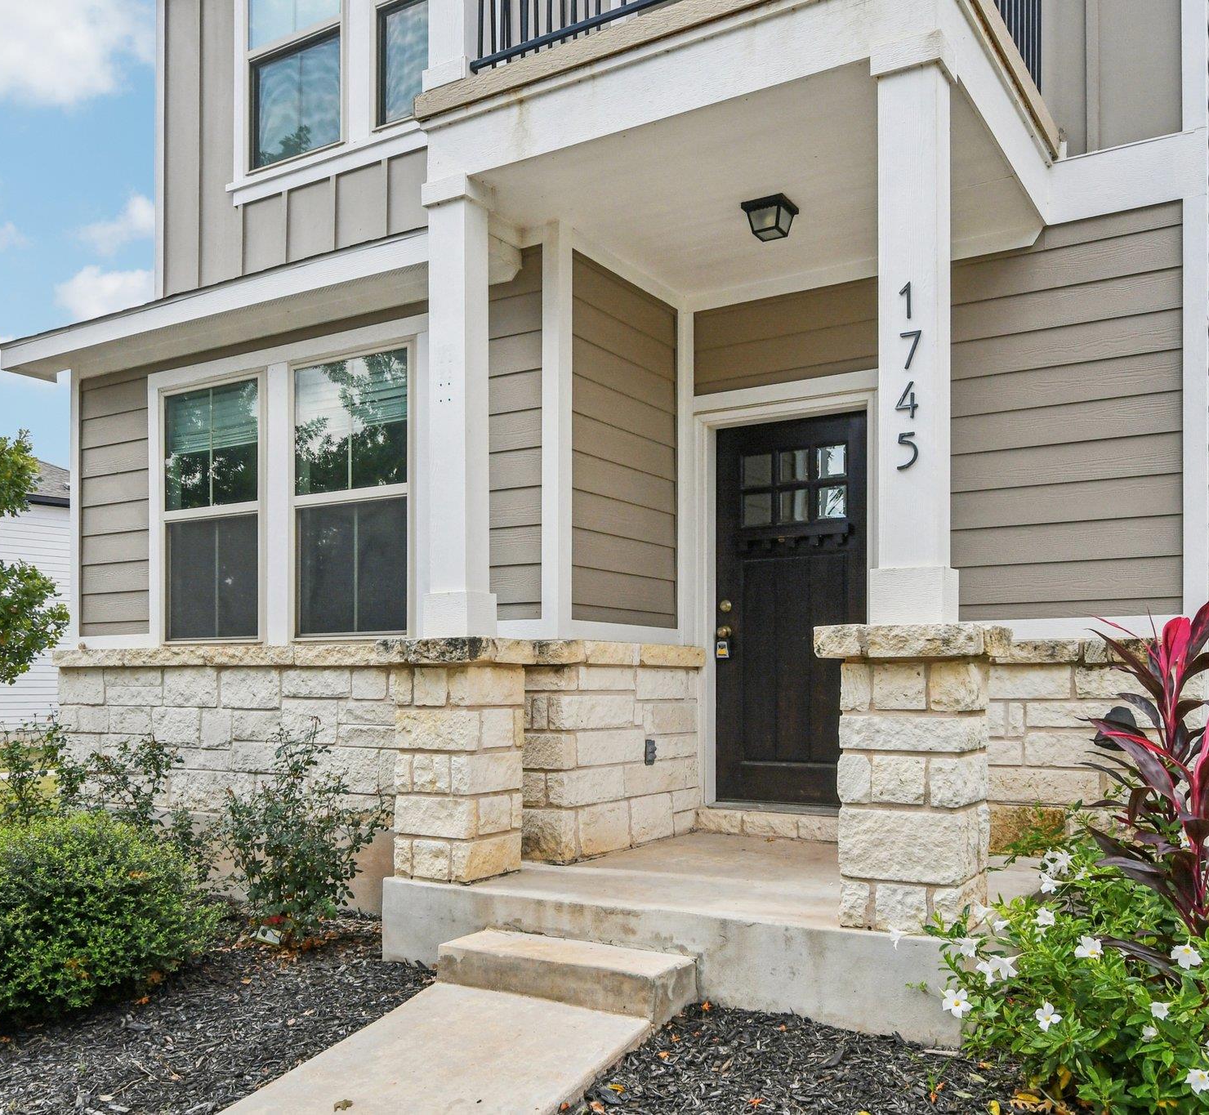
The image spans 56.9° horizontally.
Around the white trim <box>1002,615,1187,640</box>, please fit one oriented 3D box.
[{"bbox_3d":[2.180,0.319,5.040,0.800,0.095,0.040,-2,-4,30],"label":"white trim"}]

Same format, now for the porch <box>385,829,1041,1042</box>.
[{"bbox_3d":[0.585,1.480,4.810,2.270,0.360,2.000,-2,-4,30],"label":"porch"}]

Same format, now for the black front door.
[{"bbox_3d":[0.965,0.290,5.830,0.860,2.020,0.060,-2,-4,30],"label":"black front door"}]

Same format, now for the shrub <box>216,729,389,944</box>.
[{"bbox_3d":[-1.370,1.212,4.950,0.750,0.960,0.700,1,-4,-15],"label":"shrub"}]

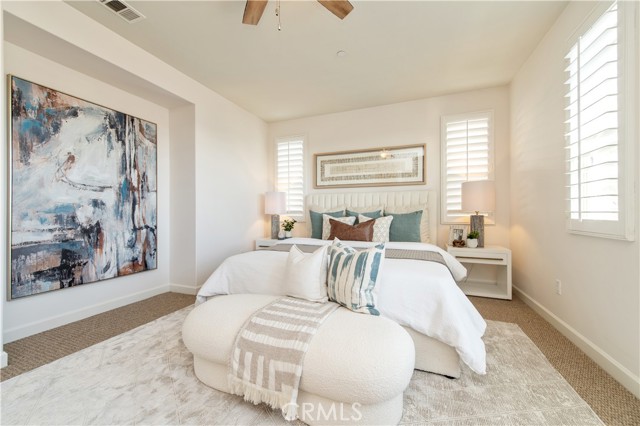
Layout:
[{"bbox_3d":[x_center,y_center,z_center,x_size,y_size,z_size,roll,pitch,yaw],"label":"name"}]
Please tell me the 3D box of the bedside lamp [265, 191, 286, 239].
[{"bbox_3d":[-0.768,0.054,4.337,0.365,0.830,0.365,0,0,0],"label":"bedside lamp"}]

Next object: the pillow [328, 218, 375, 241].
[{"bbox_3d":[0.416,0.253,3.340,0.626,0.343,0.151,0,-24,22],"label":"pillow"}]

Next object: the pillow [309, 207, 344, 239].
[{"bbox_3d":[0.108,0.187,3.792,0.545,0.485,0.172,0,-17,22],"label":"pillow"}]

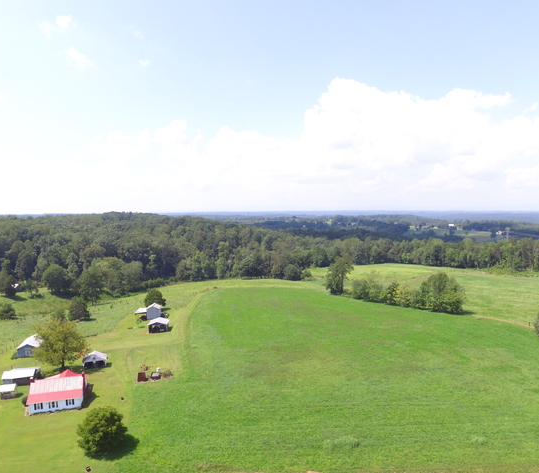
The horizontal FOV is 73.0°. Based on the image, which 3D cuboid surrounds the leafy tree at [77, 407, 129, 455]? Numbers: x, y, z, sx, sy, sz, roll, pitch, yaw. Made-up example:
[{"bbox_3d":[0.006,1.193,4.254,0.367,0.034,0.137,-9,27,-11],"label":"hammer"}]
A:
[{"bbox_3d":[-35.924,41.725,78.714,9.810,8.600,9.810,0,4,0],"label":"leafy tree"}]

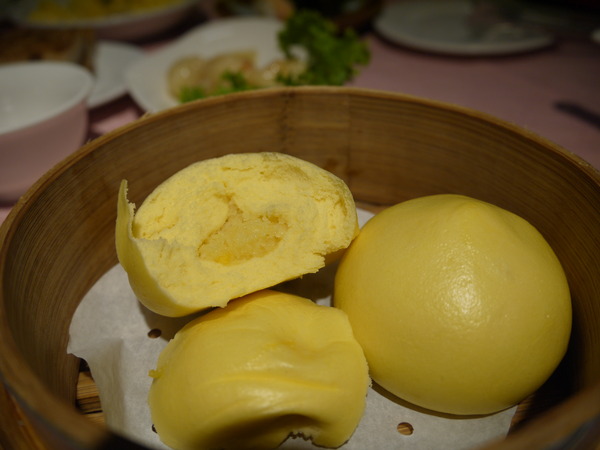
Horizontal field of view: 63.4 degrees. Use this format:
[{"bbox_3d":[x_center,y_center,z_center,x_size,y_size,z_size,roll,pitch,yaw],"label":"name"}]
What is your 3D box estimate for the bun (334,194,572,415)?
[{"bbox_3d":[0.044,0.018,0.143,0.067,0.049,0.067,-1,34,0],"label":"bun"}]

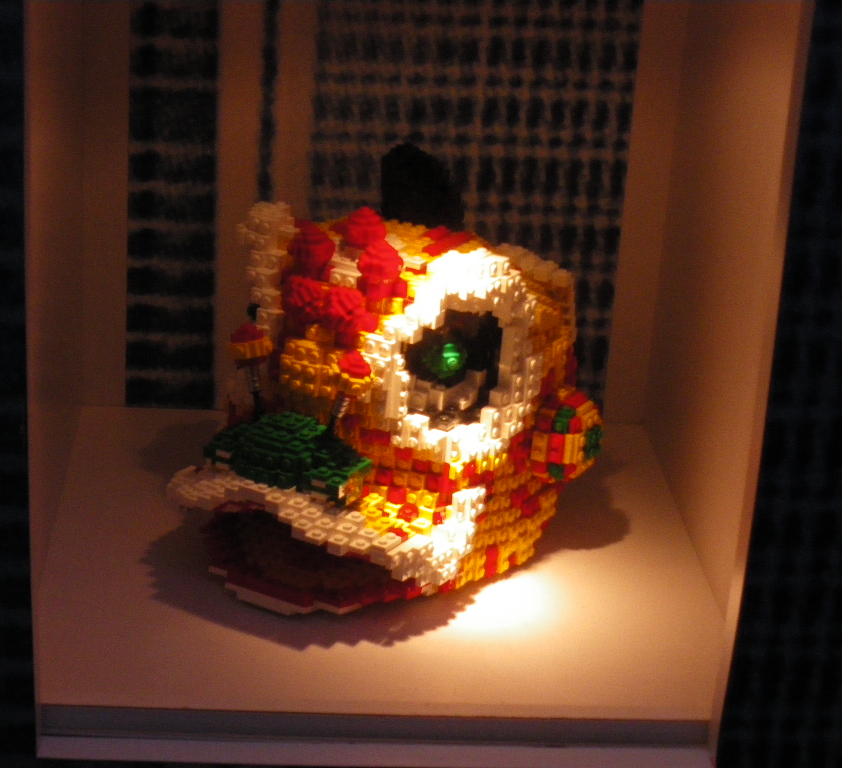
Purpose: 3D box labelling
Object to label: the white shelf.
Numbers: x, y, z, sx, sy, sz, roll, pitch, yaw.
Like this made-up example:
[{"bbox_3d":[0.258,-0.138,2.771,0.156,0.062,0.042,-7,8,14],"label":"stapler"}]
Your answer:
[{"bbox_3d":[-0.027,0.097,0.994,0.330,0.030,0.345,2,21,-5],"label":"white shelf"}]

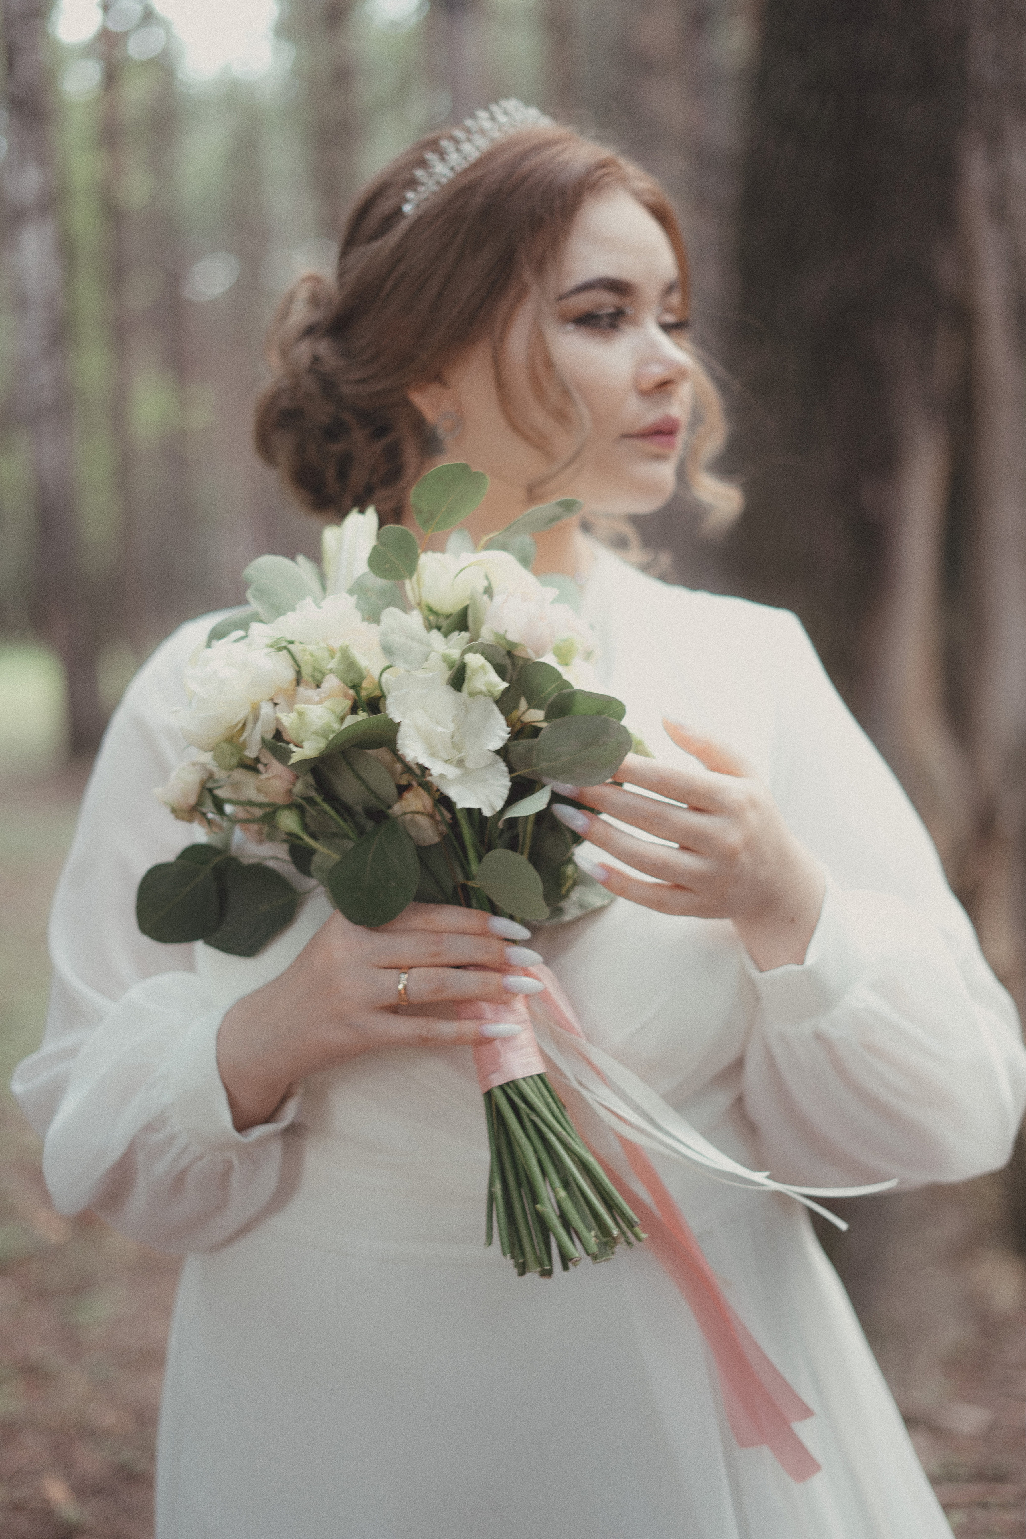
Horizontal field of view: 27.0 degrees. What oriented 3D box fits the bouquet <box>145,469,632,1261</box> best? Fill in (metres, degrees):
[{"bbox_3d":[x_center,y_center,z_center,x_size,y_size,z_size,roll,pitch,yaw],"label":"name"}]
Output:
[{"bbox_3d":[-0.051,0.065,1.130,0.275,0.420,0.240,-16,-3,3],"label":"bouquet"}]

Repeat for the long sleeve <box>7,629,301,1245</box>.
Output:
[{"bbox_3d":[-0.206,0.096,1.260,0.180,0.375,0.240,-1,4,-6],"label":"long sleeve"}]

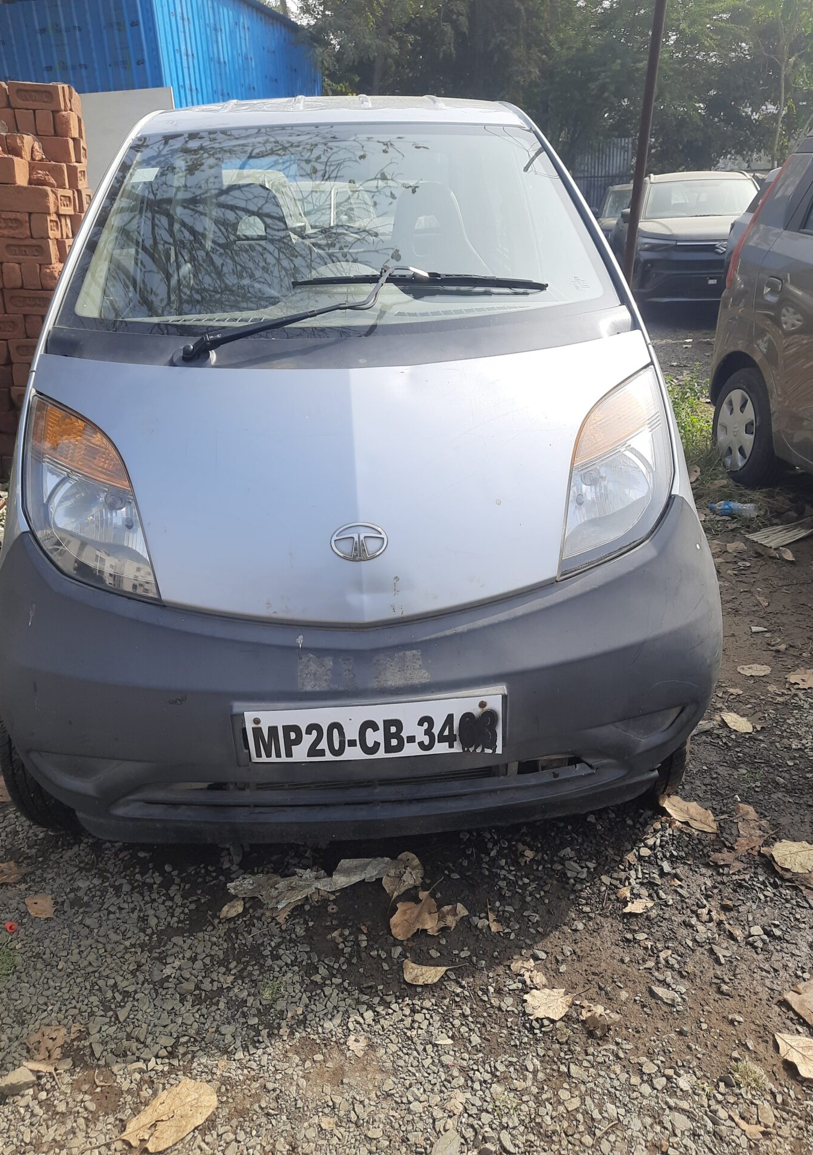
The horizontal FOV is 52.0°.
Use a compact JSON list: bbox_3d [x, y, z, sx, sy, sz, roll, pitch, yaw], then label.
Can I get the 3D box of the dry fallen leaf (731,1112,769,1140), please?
[{"bbox_3d":[0.525,0.850,1.286,0.053,0.015,0.025,14,29,28],"label":"dry fallen leaf"}]

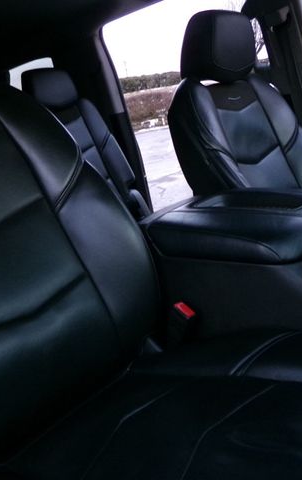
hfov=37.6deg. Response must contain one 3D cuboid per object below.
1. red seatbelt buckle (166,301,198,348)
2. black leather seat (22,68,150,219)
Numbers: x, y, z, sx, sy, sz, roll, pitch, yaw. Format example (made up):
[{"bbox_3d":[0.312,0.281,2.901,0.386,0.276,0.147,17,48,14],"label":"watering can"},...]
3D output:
[{"bbox_3d":[0.059,0.172,0.895,0.046,0.085,0.028,34,39,29],"label":"red seatbelt buckle"},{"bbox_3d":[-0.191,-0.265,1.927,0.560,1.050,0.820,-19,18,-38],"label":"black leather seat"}]

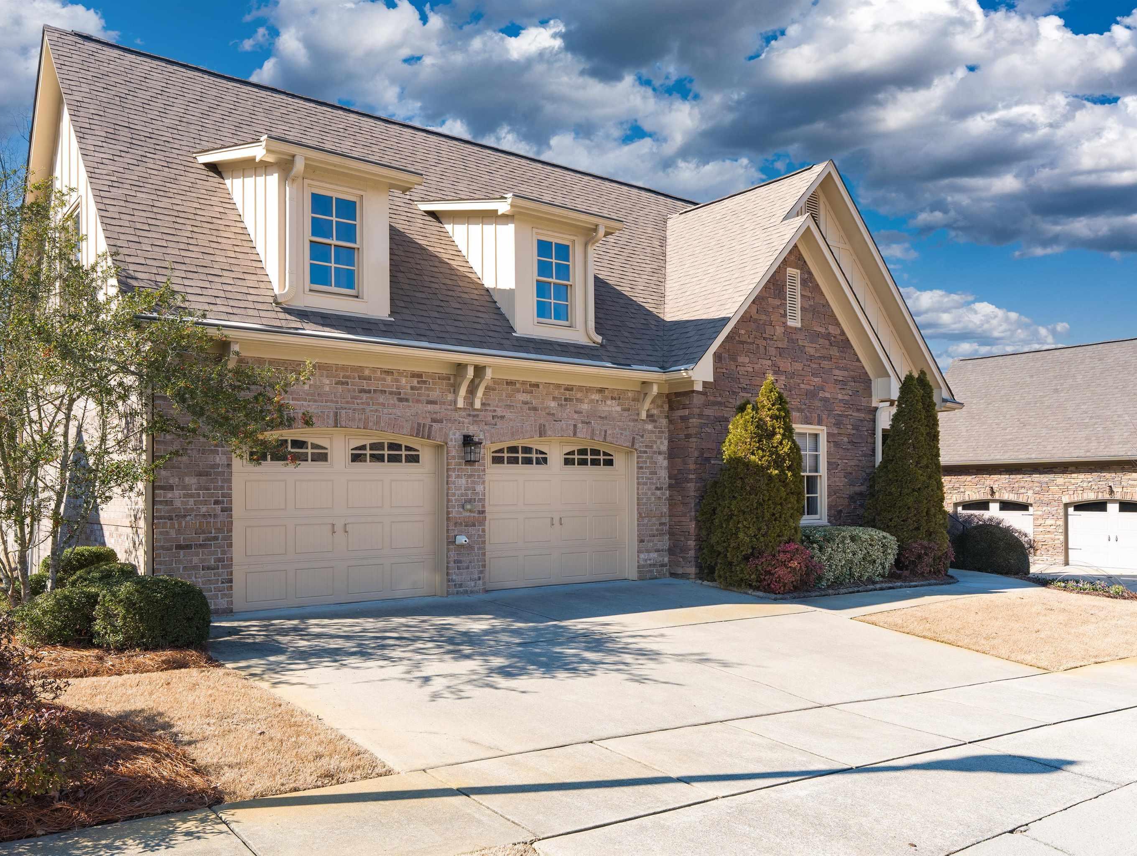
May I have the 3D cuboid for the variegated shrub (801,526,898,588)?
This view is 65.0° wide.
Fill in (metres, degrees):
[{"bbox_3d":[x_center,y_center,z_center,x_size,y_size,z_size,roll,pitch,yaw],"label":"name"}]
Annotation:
[{"bbox_3d":[4.090,1.895,13.100,1.500,0.780,0.950,2,-4,-37],"label":"variegated shrub"}]

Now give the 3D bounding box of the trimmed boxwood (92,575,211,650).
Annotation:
[{"bbox_3d":[-3.810,1.650,8.150,0.980,0.600,0.960,2,-4,-37],"label":"trimmed boxwood"}]

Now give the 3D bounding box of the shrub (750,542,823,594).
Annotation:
[{"bbox_3d":[2.924,1.872,11.950,0.980,0.670,0.900,0,-3,0],"label":"shrub"}]

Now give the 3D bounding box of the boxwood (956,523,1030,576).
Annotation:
[{"bbox_3d":[7.321,2.070,15.400,1.250,0.820,1.250,2,-4,-37],"label":"boxwood"}]

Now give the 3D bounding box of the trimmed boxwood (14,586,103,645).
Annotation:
[{"bbox_3d":[-4.787,1.722,8.400,0.840,0.510,0.840,2,-4,-37],"label":"trimmed boxwood"}]

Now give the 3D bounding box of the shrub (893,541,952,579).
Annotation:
[{"bbox_3d":[5.616,2.057,14.100,0.920,0.570,0.850,2,-4,-37],"label":"shrub"}]

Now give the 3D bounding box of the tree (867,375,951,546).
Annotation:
[{"bbox_3d":[5.658,0.721,14.900,1.300,3.330,1.300,2,-4,-37],"label":"tree"}]

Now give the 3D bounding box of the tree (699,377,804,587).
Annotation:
[{"bbox_3d":[2.573,0.766,12.600,1.400,2.970,1.400,0,-3,0],"label":"tree"}]

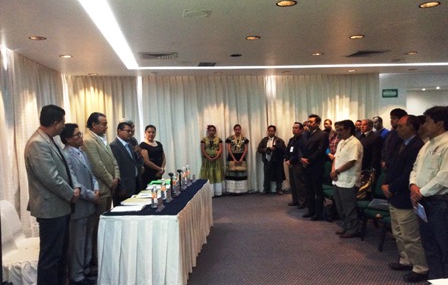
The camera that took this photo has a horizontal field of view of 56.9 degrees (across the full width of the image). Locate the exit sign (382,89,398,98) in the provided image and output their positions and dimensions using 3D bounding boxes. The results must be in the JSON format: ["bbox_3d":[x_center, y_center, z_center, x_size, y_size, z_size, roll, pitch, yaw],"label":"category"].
[{"bbox_3d":[3.866,-1.133,9.605,0.380,0.200,0.050,-2,3,-8],"label":"exit sign"}]

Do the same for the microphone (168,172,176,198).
[{"bbox_3d":[-0.628,0.507,4.928,0.090,0.300,0.080,-2,3,-6],"label":"microphone"}]

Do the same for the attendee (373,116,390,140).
[{"bbox_3d":[2.987,0.307,7.837,0.360,1.640,0.500,-3,4,-22],"label":"attendee"}]

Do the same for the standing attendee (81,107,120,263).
[{"bbox_3d":[-1.372,0.552,4.659,0.400,1.750,0.520,0,4,22],"label":"standing attendee"}]

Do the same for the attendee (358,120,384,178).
[{"bbox_3d":[2.487,0.387,7.040,0.360,1.600,0.500,-3,4,-18],"label":"attendee"}]

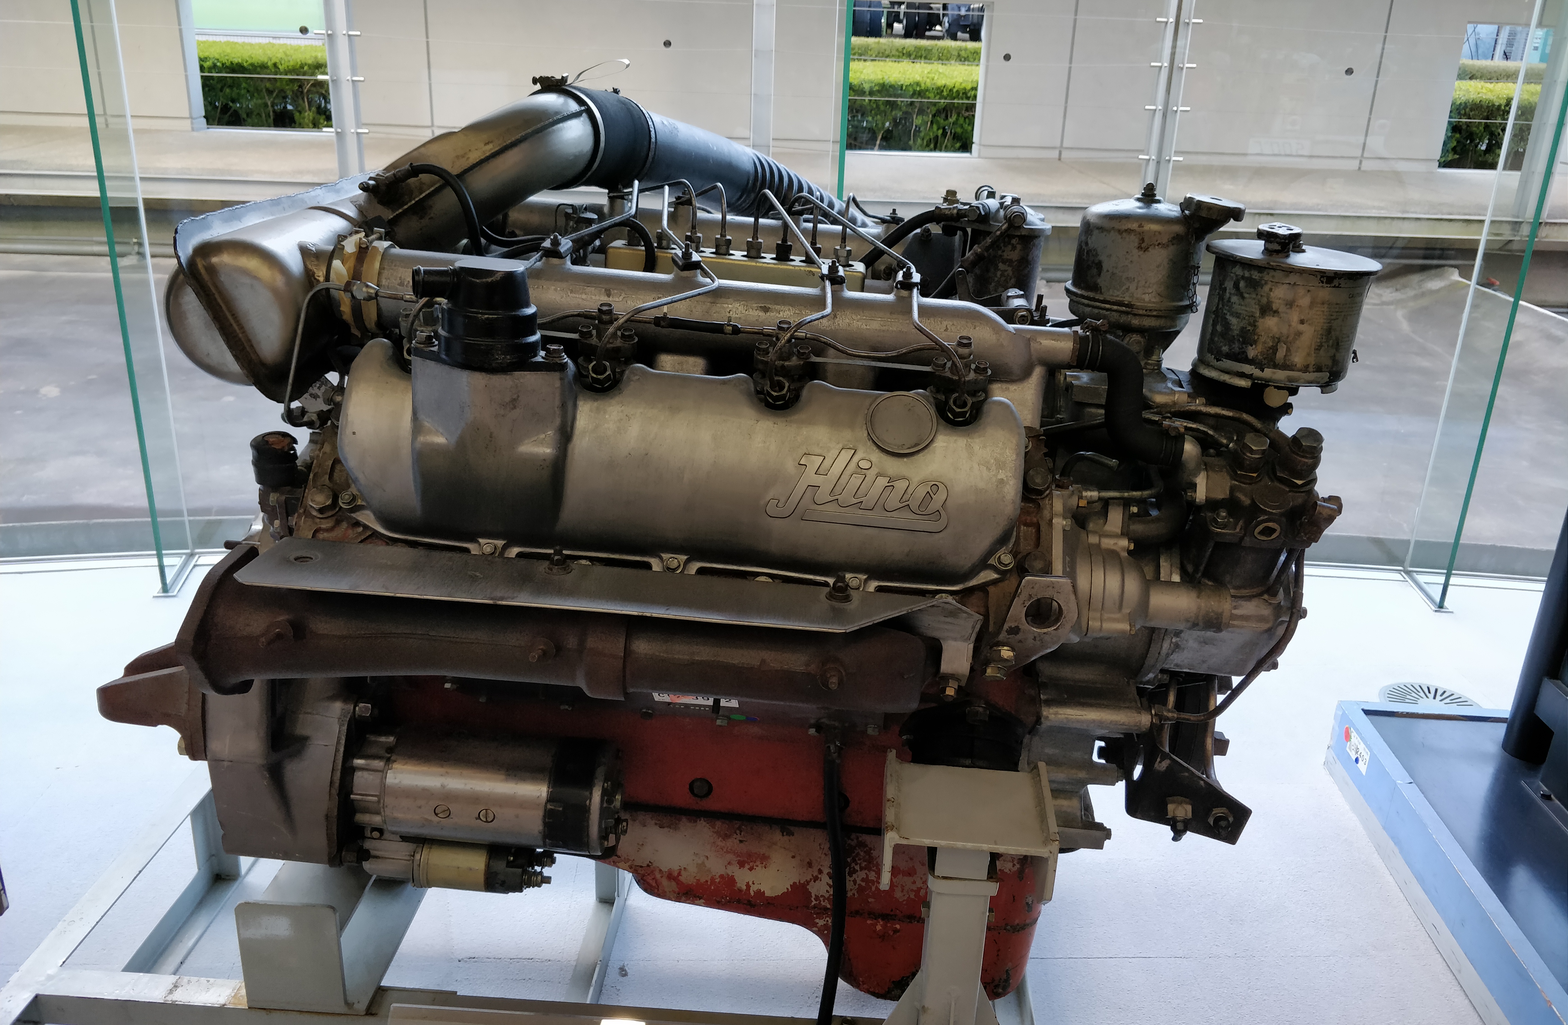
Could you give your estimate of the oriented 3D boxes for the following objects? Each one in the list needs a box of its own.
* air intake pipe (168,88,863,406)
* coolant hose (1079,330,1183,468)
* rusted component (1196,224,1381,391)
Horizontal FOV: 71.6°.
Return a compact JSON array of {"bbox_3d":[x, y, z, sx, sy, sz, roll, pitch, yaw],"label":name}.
[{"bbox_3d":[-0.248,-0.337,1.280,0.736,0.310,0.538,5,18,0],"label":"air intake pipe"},{"bbox_3d":[0.357,-0.120,1.131,0.116,0.132,0.071,5,18,0],"label":"coolant hose"},{"bbox_3d":[0.525,-0.221,1.145,0.170,0.165,0.170,5,18,0],"label":"rusted component"}]

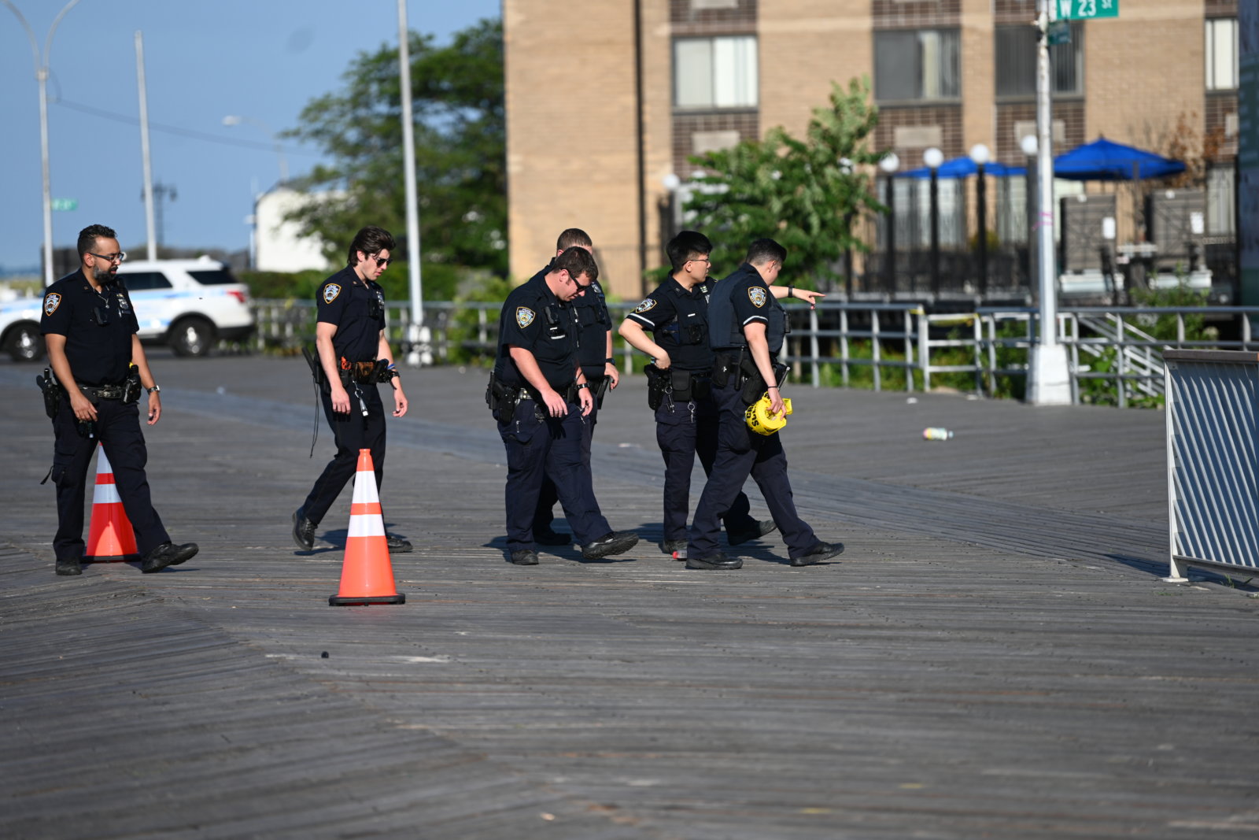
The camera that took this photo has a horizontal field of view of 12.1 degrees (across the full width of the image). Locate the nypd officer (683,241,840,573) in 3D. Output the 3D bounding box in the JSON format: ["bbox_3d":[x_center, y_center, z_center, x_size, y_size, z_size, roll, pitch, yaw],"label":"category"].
[{"bbox_3d":[0.687,-0.082,30.200,0.760,1.680,0.520,-2,2,-21],"label":"nypd officer"}]

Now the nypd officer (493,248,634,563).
[{"bbox_3d":[-0.343,-0.077,31.200,0.750,1.660,0.600,0,2,30],"label":"nypd officer"}]

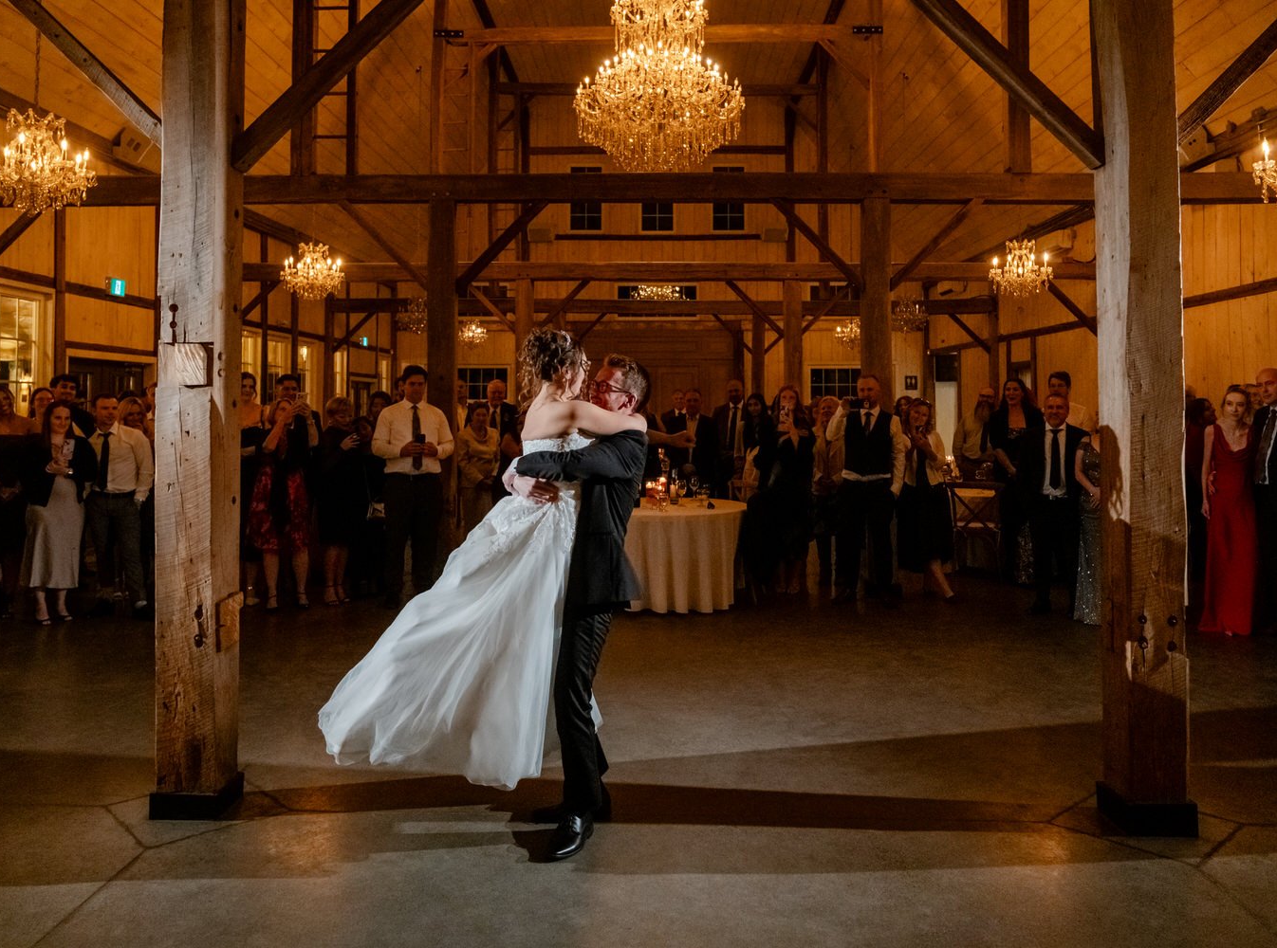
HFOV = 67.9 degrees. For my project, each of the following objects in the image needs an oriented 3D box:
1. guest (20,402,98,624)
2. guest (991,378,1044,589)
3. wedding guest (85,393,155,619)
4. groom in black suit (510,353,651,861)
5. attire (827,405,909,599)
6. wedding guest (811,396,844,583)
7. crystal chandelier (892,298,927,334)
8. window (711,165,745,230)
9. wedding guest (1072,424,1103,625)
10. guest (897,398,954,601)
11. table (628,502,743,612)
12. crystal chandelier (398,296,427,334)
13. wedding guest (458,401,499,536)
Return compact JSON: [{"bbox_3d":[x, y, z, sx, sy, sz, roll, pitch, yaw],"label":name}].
[{"bbox_3d":[-4.279,0.287,7.000,0.530,1.630,0.380,-2,4,-36],"label":"guest"},{"bbox_3d":[3.262,0.080,8.177,0.480,1.765,0.340,1,4,20],"label":"guest"},{"bbox_3d":[-3.965,0.246,7.250,0.520,1.710,0.360,-1,3,-14],"label":"wedding guest"},{"bbox_3d":[-0.204,0.464,3.380,0.550,1.760,0.550,-1,3,-17],"label":"groom in black suit"},{"bbox_3d":[1.827,0.230,7.550,0.640,1.550,0.400,1,3,15],"label":"attire"},{"bbox_3d":[1.689,0.148,8.400,0.500,1.690,0.360,1,3,14],"label":"wedding guest"},{"bbox_3d":[4.346,-2.571,15.355,0.670,0.600,0.670,0,3,0],"label":"crystal chandelier"},{"bbox_3d":[1.943,-5.978,20.600,0.720,1.420,0.120,0,3,1],"label":"window"},{"bbox_3d":[3.450,0.263,7.000,0.500,1.660,0.360,2,4,27],"label":"wedding guest"},{"bbox_3d":[2.304,0.194,7.634,0.460,1.615,0.420,1,4,20],"label":"guest"},{"bbox_3d":[0.162,0.657,7.900,1.520,0.770,1.520,0,3,0],"label":"table"},{"bbox_3d":[-3.443,-2.481,14.800,0.680,0.620,0.680,0,3,1],"label":"crystal chandelier"},{"bbox_3d":[-1.517,0.111,9.031,0.420,1.580,0.280,0,4,-7],"label":"wedding guest"}]

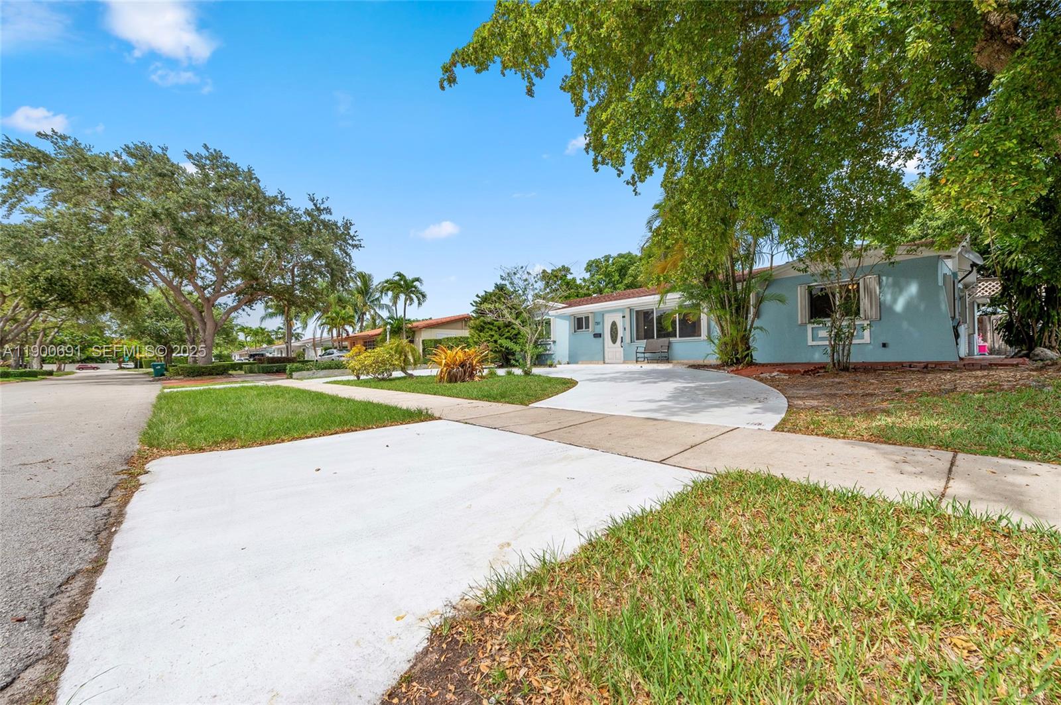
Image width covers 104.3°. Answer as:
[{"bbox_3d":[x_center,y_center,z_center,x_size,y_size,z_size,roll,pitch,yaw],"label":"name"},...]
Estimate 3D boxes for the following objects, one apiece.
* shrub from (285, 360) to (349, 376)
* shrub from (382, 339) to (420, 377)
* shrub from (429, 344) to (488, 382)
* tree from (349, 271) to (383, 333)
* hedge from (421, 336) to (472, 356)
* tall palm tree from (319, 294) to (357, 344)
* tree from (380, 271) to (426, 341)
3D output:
[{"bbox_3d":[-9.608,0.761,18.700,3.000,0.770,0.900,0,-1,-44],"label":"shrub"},{"bbox_3d":[-4.753,0.191,15.200,1.420,1.420,1.400,0,-1,-17],"label":"shrub"},{"bbox_3d":[-2.092,0.322,12.100,1.650,1.100,1.450,-1,-1,-10],"label":"shrub"},{"bbox_3d":[-16.118,-3.286,41.000,4.200,9.580,4.200,0,-1,-21],"label":"tree"},{"bbox_3d":[-4.966,-0.088,24.441,3.800,1.650,1.000,0,-1,-41],"label":"hedge"},{"bbox_3d":[-15.362,-1.758,33.000,3.100,6.040,3.000,0,-1,-25],"label":"tall palm tree"},{"bbox_3d":[-7.655,-1.907,24.800,2.800,5.960,2.700,0,-1,-17],"label":"tree"}]

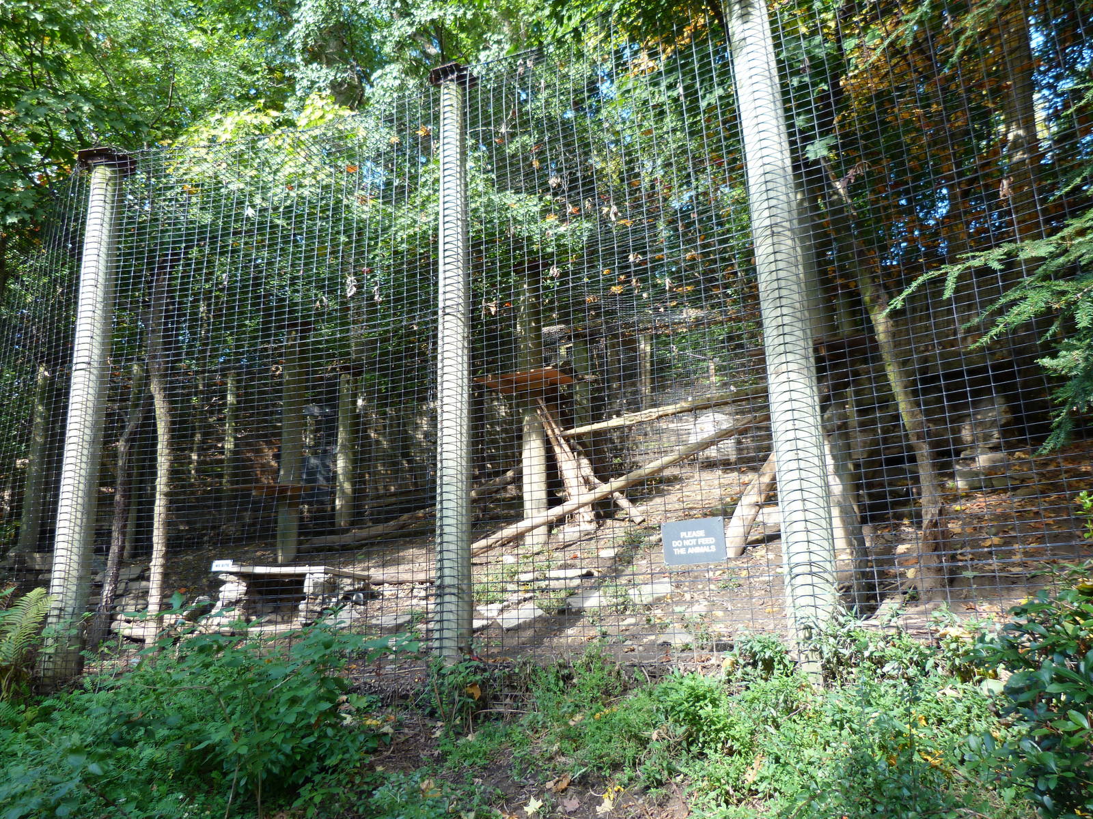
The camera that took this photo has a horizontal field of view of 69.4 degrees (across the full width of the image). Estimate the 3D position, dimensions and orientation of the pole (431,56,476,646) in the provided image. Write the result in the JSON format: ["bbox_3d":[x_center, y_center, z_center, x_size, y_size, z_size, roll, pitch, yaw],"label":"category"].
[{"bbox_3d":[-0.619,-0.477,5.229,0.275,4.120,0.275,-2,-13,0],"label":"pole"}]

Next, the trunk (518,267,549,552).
[{"bbox_3d":[-0.155,-0.067,8.249,0.240,3.060,0.240,-2,-13,0],"label":"trunk"}]

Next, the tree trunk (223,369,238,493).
[{"bbox_3d":[-5.021,0.348,12.532,0.180,2.030,0.180,-2,-13,0],"label":"tree trunk"}]

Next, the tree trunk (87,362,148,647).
[{"bbox_3d":[-3.524,0.740,6.570,0.280,2.370,0.200,-2,-13,0],"label":"tree trunk"}]

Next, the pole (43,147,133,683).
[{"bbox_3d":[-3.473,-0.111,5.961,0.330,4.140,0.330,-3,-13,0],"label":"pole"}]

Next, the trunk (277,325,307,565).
[{"bbox_3d":[-3.175,0.385,9.844,0.250,3.020,0.250,-2,-13,0],"label":"trunk"}]

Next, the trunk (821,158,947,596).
[{"bbox_3d":[2.111,-0.289,5.082,0.400,2.910,0.270,-2,-13,0],"label":"trunk"}]

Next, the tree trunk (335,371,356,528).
[{"bbox_3d":[-2.987,0.571,11.772,0.250,2.390,0.250,-2,-13,0],"label":"tree trunk"}]

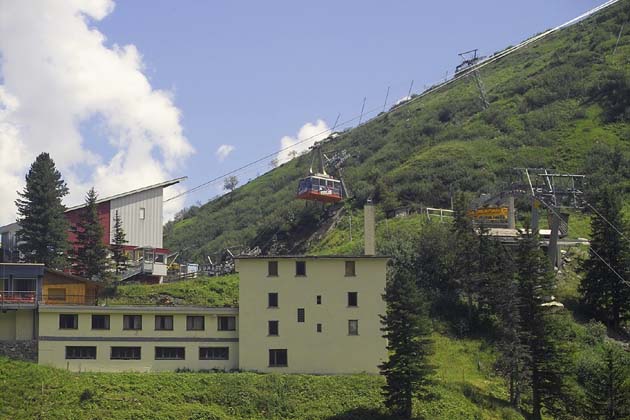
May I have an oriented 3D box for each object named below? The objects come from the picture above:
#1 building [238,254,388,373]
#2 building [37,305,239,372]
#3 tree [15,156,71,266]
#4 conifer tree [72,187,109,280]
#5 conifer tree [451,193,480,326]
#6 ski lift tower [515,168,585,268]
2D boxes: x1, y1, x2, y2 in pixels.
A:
[{"bbox_3d":[-0.544,11.008,150.000,14.345,11.236,11.000,0,-10,-5],"label":"building"},{"bbox_3d":[-17.575,13.066,147.500,19.404,6.480,8.000,1,-10,-9],"label":"building"},{"bbox_3d":[-29.055,0.488,159.000,5.824,13.478,5.824,-1,-10,0],"label":"tree"},{"bbox_3d":[-23.739,2.559,157.000,3.755,10.205,3.755,-1,-10,0],"label":"conifer tree"},{"bbox_3d":[15.824,5.191,156.000,3.075,14.242,3.075,-1,-10,0],"label":"conifer tree"},{"bbox_3d":[26.419,0.997,168.000,6.902,10.723,4.000,-1,-10,0],"label":"ski lift tower"}]

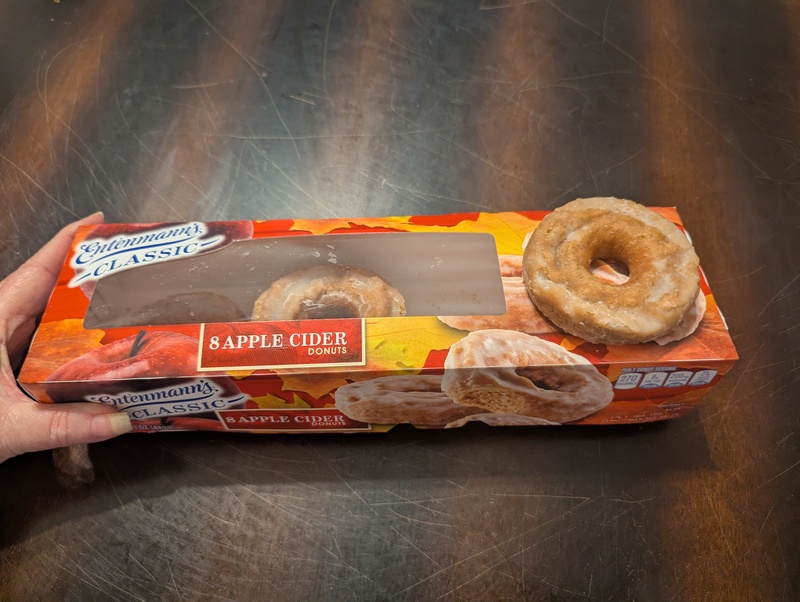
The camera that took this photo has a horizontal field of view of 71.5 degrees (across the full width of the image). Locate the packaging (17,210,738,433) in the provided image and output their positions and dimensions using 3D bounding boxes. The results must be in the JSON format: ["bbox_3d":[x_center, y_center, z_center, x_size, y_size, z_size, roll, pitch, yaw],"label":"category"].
[{"bbox_3d":[-0.011,0.013,0.301,0.320,0.071,0.091,-2,56,1],"label":"packaging"}]

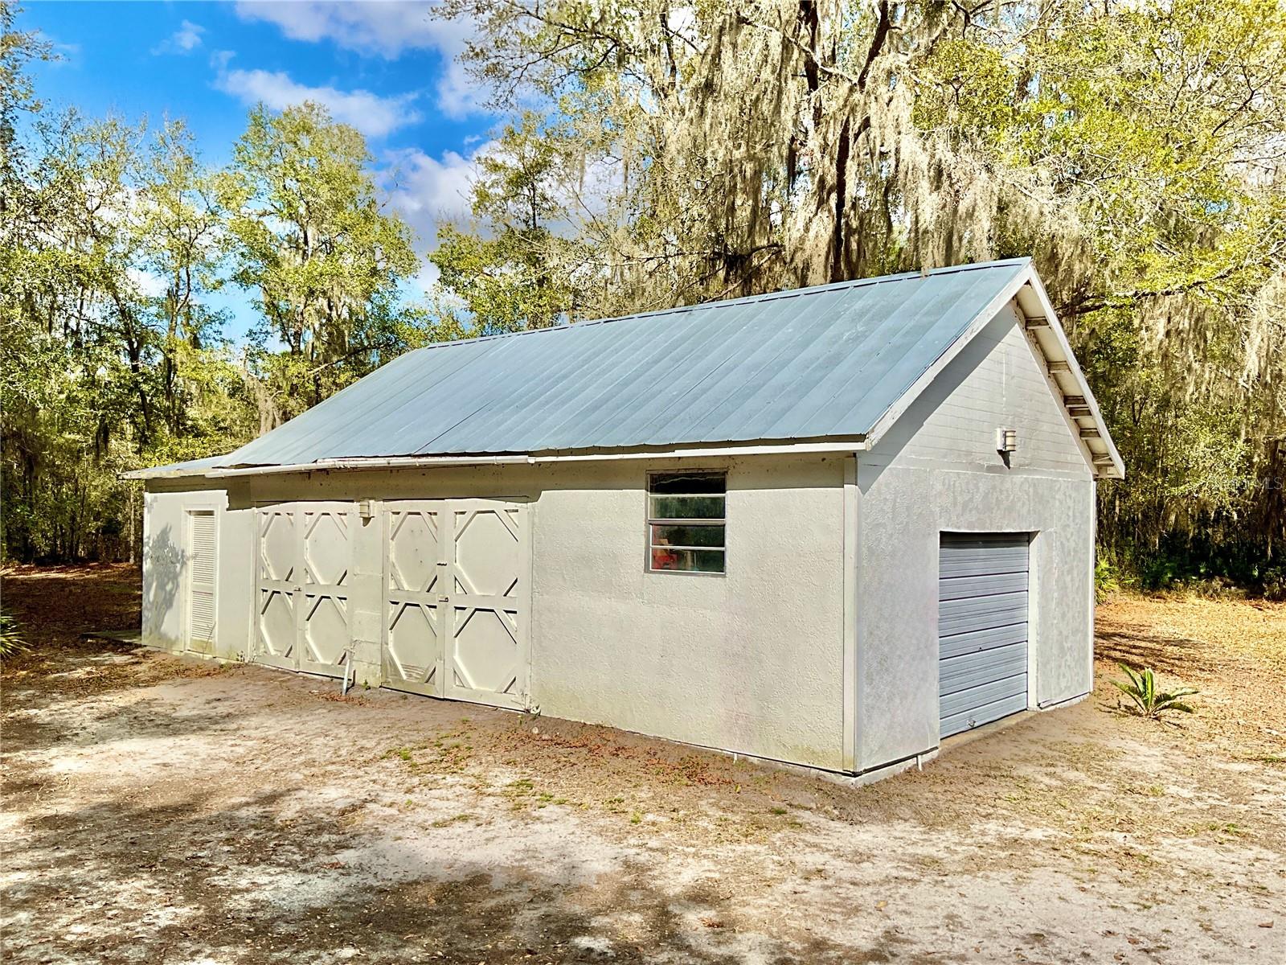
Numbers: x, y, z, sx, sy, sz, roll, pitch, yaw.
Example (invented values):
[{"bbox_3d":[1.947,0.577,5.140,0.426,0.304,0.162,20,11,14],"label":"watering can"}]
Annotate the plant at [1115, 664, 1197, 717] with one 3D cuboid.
[{"bbox_3d":[5.435,2.221,11.453,0.800,0.520,0.800,-1,-2,42],"label":"plant"}]

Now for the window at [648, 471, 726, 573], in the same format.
[{"bbox_3d":[0.392,0.358,9.651,0.920,0.930,0.090,-1,-2,42],"label":"window"}]

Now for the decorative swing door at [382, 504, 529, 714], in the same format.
[{"bbox_3d":[-2.088,1.289,11.813,2.540,2.170,0.080,-1,-2,42],"label":"decorative swing door"}]

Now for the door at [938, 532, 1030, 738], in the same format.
[{"bbox_3d":[3.293,1.424,10.521,0.080,1.900,2.260,-1,-2,42],"label":"door"}]

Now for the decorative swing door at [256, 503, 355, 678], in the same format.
[{"bbox_3d":[-4.357,1.349,13.827,2.310,2.140,0.080,-1,-2,42],"label":"decorative swing door"}]

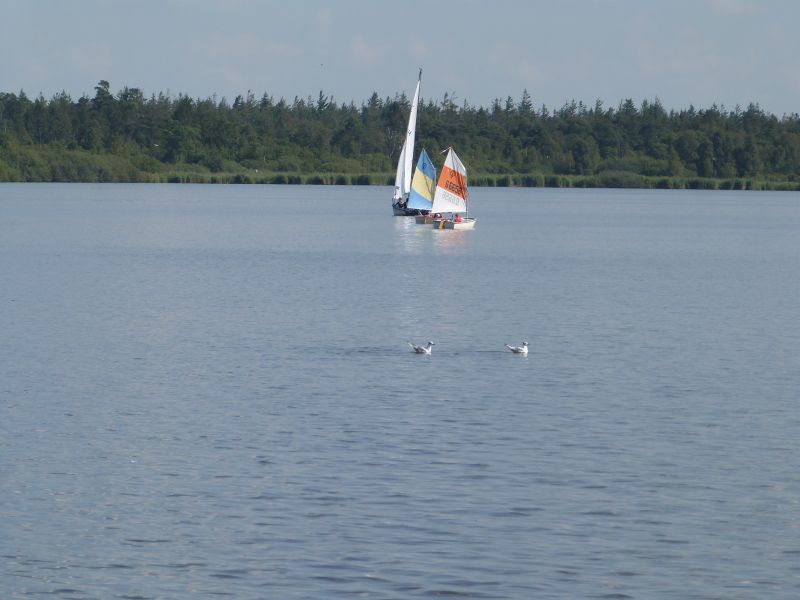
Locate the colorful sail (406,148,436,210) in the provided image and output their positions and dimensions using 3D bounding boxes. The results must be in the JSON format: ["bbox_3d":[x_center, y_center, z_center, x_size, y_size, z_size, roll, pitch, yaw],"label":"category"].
[{"bbox_3d":[0.967,-5.327,270.500,0.350,2.700,2.050,1,2,37],"label":"colorful sail"}]

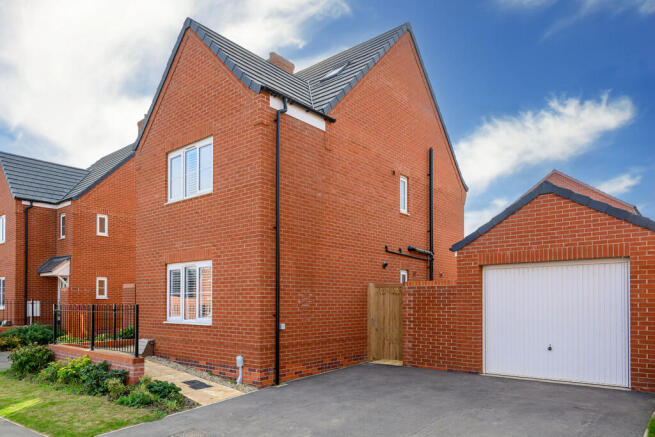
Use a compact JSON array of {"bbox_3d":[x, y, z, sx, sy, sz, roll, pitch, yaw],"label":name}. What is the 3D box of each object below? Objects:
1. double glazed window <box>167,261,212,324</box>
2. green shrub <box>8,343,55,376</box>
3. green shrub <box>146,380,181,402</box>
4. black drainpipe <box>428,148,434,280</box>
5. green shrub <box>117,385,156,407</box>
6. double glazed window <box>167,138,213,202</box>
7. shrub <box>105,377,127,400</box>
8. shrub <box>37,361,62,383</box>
[{"bbox_3d":[-2.995,1.622,9.470,1.680,1.350,0.120,-4,-6,39],"label":"double glazed window"},{"bbox_3d":[-6.541,3.116,9.650,1.000,0.620,0.950,-4,-6,39],"label":"green shrub"},{"bbox_3d":[-2.650,2.813,7.100,0.580,0.330,0.520,-4,-6,39],"label":"green shrub"},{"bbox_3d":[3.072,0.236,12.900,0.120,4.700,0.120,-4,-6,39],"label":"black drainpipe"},{"bbox_3d":[-2.974,2.756,6.800,0.620,0.310,0.520,-4,-6,39],"label":"green shrub"},{"bbox_3d":[-2.995,-1.015,9.470,1.680,1.180,0.120,-4,-6,39],"label":"double glazed window"},{"bbox_3d":[-3.430,2.764,7.100,0.340,0.360,0.330,-4,-6,39],"label":"shrub"},{"bbox_3d":[-5.538,3.048,8.700,0.520,0.420,0.480,-4,-6,39],"label":"shrub"}]

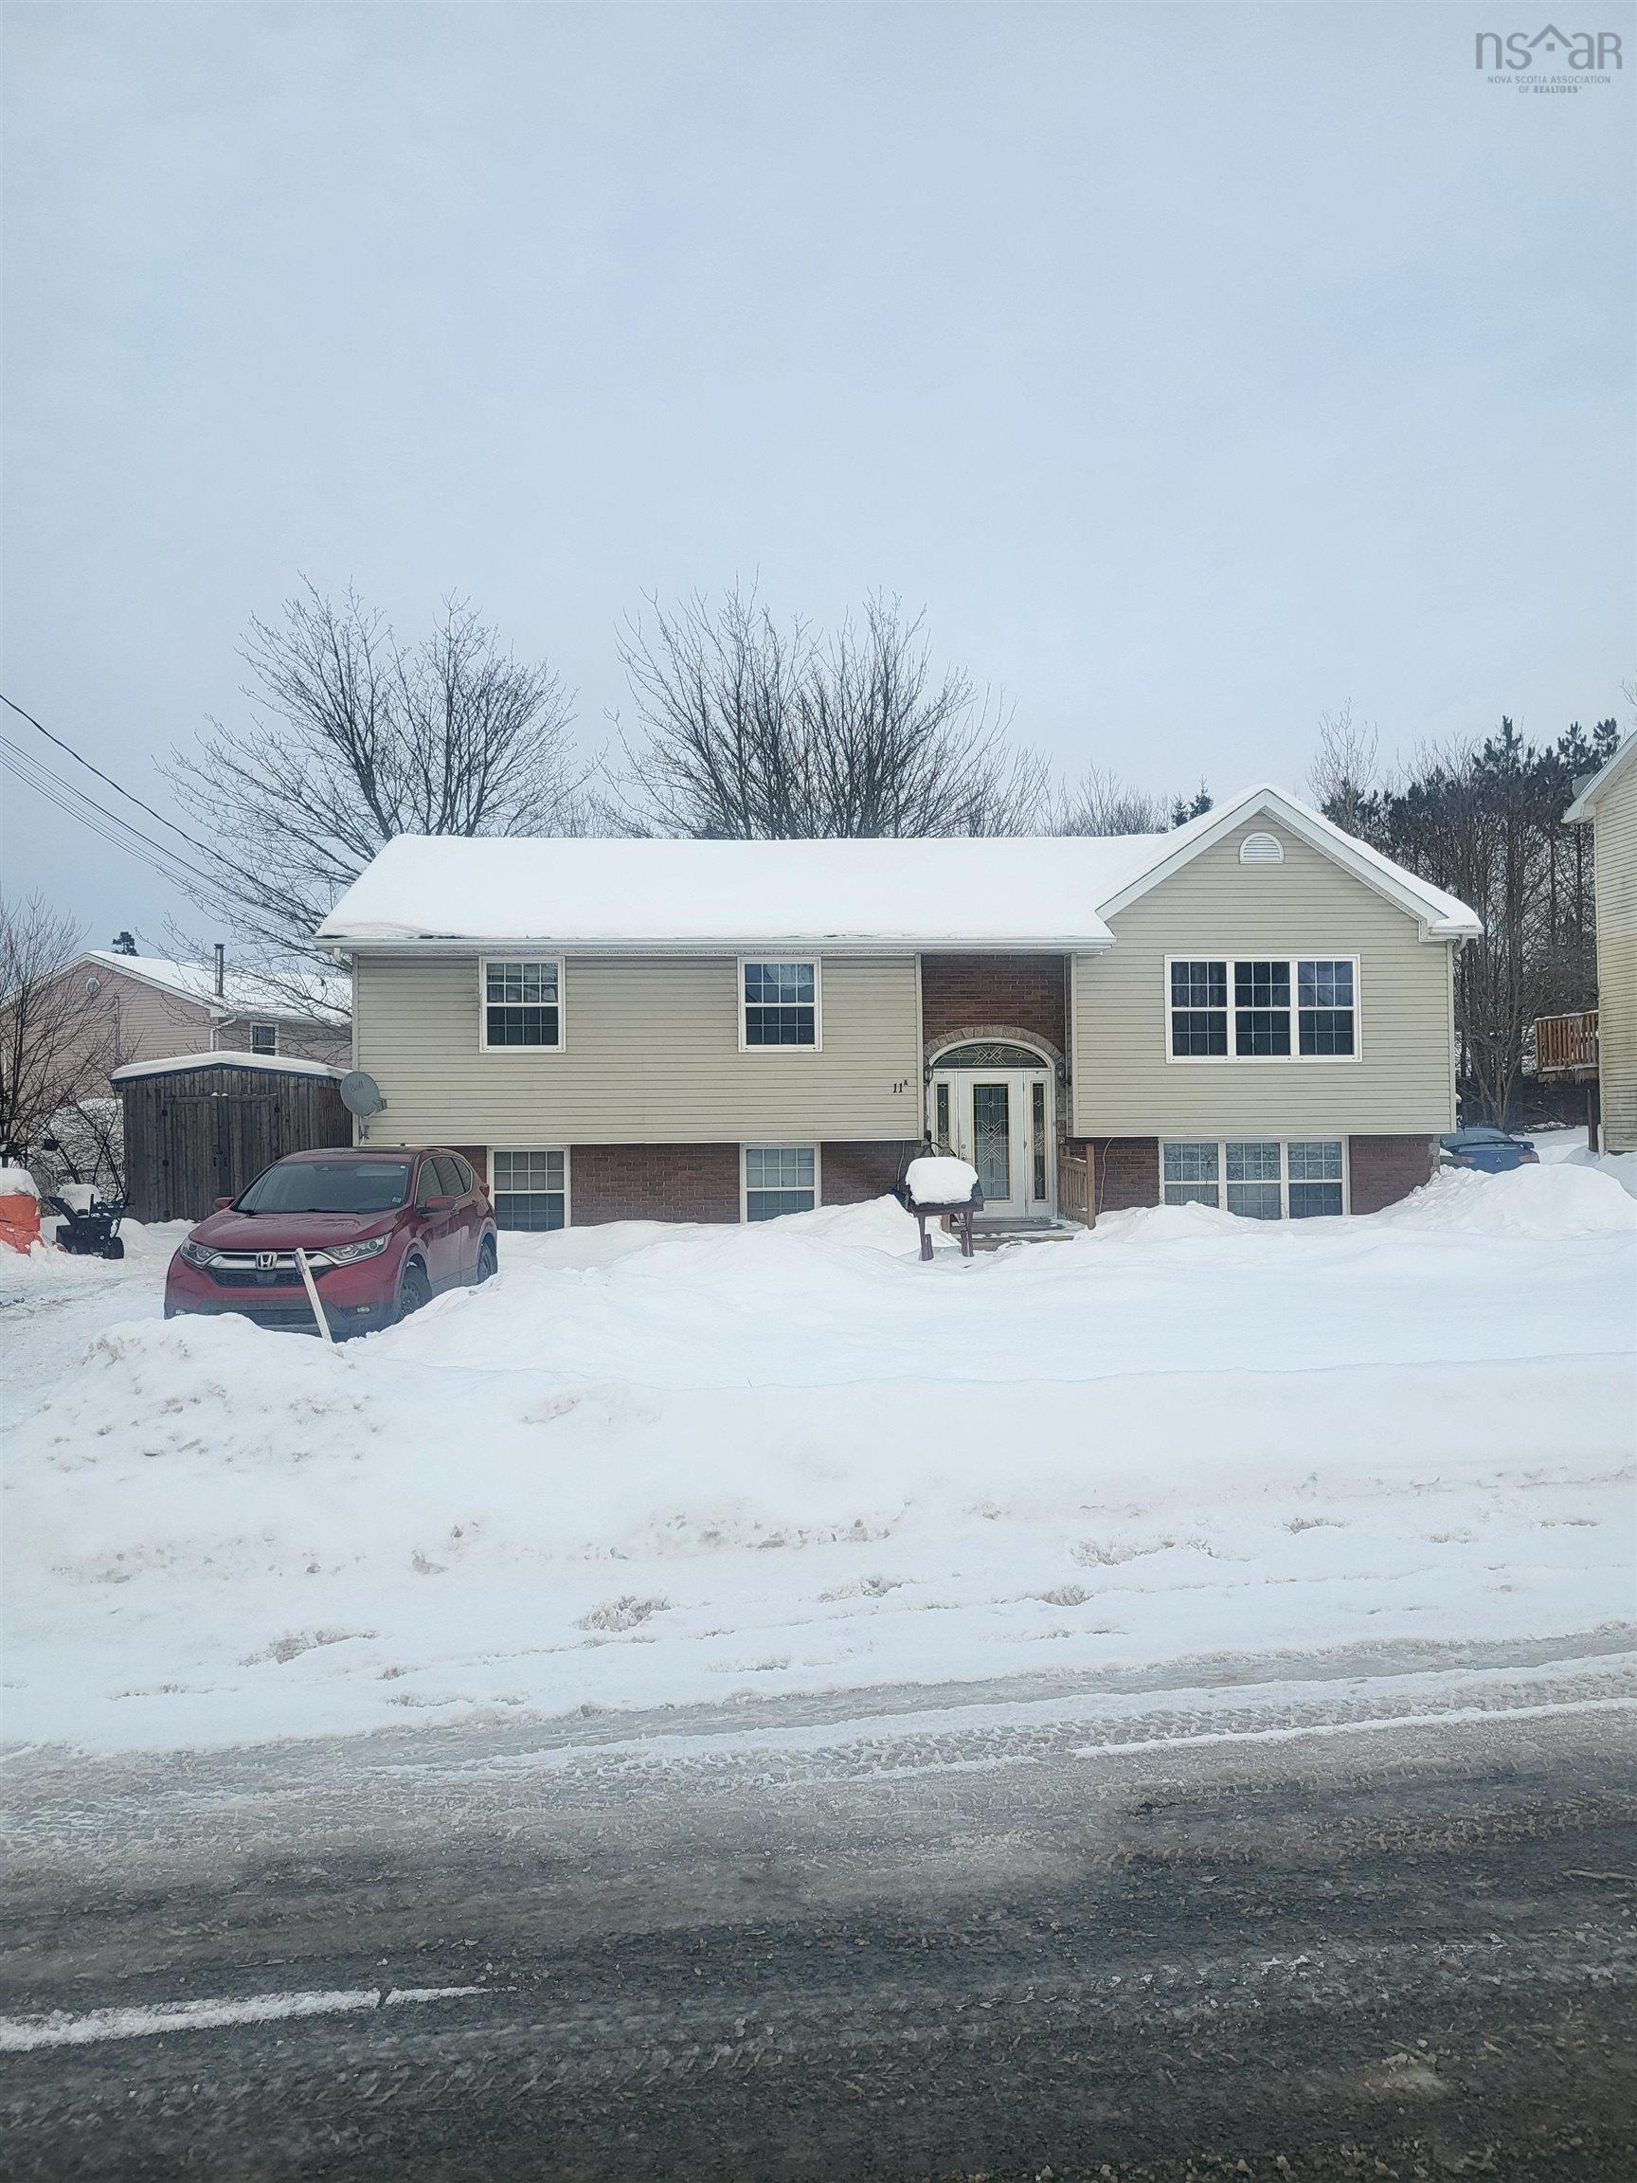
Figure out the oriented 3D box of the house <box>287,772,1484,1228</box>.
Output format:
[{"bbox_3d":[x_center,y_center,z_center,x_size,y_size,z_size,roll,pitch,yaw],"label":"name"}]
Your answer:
[{"bbox_3d":[0.952,-0.905,26.193,15.330,6.050,9.700,-1,-1,-4],"label":"house"}]

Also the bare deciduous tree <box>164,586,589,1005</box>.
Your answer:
[{"bbox_3d":[-9.068,-3.950,33.833,8.740,12.860,8.470,-1,-1,-4],"label":"bare deciduous tree"}]

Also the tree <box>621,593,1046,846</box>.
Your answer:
[{"bbox_3d":[0.286,-4.315,36.324,9.720,13.510,9.230,-1,-1,-4],"label":"tree"}]

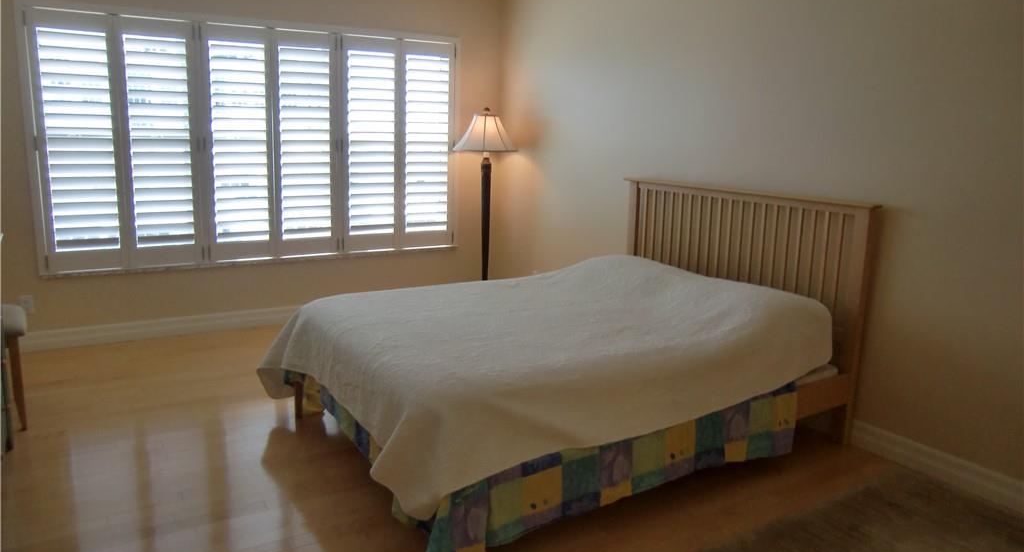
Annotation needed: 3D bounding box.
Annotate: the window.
[{"bbox_3d":[-1.616,-0.897,4.846,2.789,1.585,0.090,-6,14,-31],"label":"window"}]

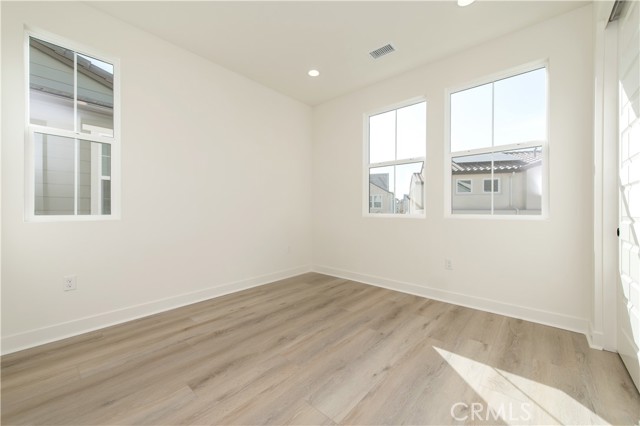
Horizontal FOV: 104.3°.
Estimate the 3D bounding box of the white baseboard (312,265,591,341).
[{"bbox_3d":[1.051,0.952,3.142,3.200,0.134,0.025,1,1,42],"label":"white baseboard"}]

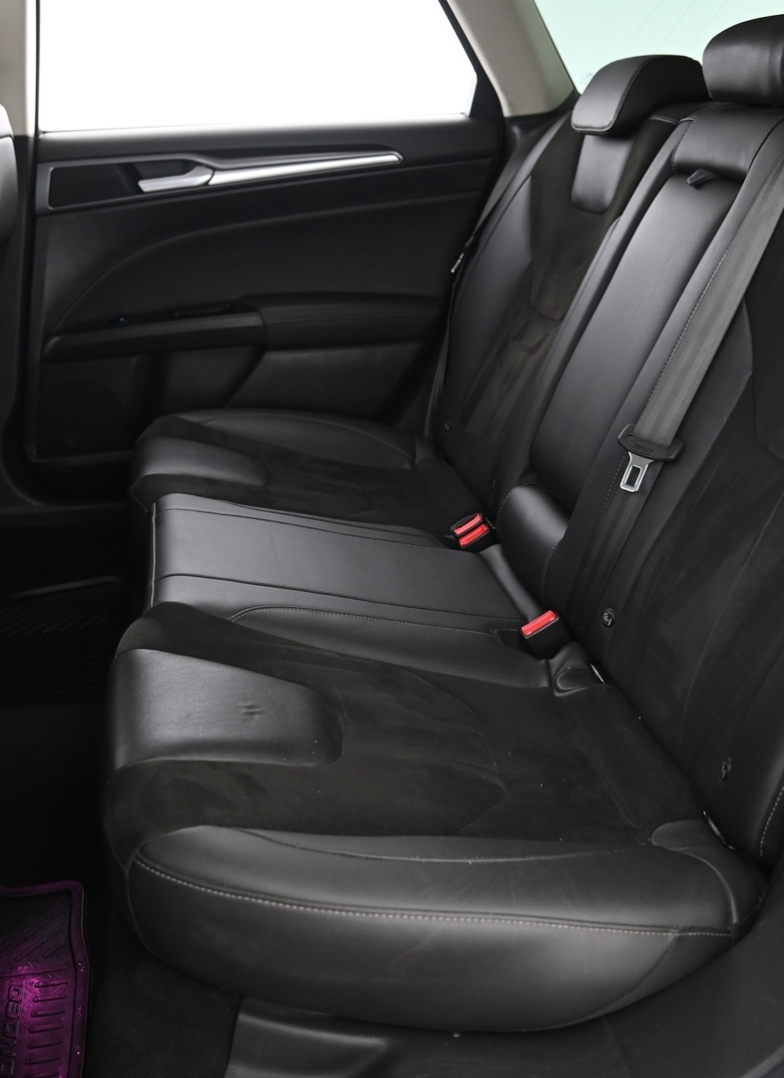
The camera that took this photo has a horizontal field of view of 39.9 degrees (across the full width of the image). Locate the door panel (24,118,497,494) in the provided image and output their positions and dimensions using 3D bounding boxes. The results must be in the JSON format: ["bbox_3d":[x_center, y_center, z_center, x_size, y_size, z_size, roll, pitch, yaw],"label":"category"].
[{"bbox_3d":[-0.223,-0.401,1.887,0.810,0.620,0.120,-5,23,-10],"label":"door panel"}]

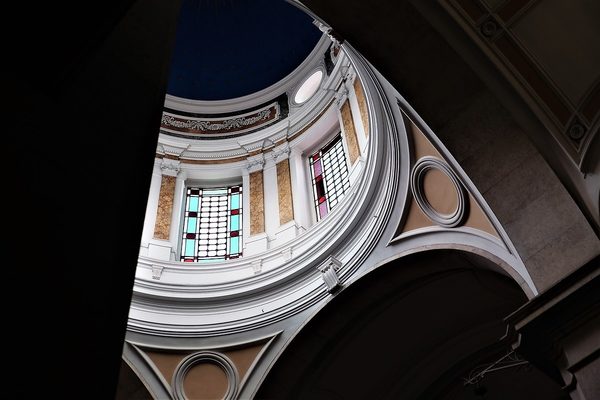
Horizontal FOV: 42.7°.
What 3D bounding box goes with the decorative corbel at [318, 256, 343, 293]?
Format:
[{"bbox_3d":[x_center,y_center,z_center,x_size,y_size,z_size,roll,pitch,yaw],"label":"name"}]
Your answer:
[{"bbox_3d":[0.655,1.608,16.345,0.372,0.624,0.432,36,-64,-26],"label":"decorative corbel"}]

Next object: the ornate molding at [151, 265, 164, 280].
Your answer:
[{"bbox_3d":[-3.423,1.773,18.377,0.288,0.432,0.192,11,-56,-12],"label":"ornate molding"}]

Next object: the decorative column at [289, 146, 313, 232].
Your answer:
[{"bbox_3d":[0.004,-0.303,20.598,0.384,3.300,0.360,-31,-58,17],"label":"decorative column"}]

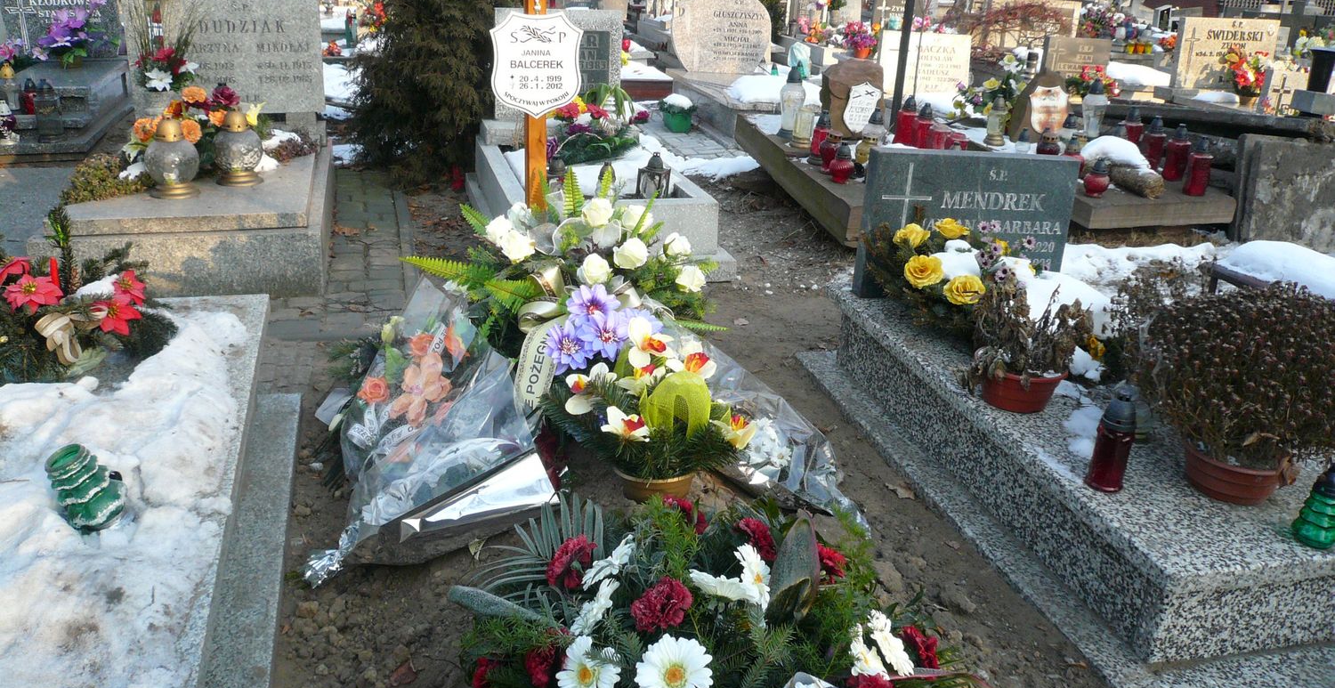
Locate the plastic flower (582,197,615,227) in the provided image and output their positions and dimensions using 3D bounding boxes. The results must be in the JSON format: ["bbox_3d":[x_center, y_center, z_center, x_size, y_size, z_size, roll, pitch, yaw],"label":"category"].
[{"bbox_3d":[-0.197,-0.377,3.082,0.086,0.082,0.080,-3,-3,-15],"label":"plastic flower"}]

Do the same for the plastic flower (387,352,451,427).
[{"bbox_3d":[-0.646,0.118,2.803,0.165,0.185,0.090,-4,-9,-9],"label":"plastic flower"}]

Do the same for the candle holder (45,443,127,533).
[{"bbox_3d":[-1.010,0.250,1.878,0.108,0.135,0.108,-29,29,-19],"label":"candle holder"}]

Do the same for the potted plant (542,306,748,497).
[{"bbox_3d":[-0.065,0.144,2.741,0.460,0.370,0.360,-3,23,-15],"label":"potted plant"}]

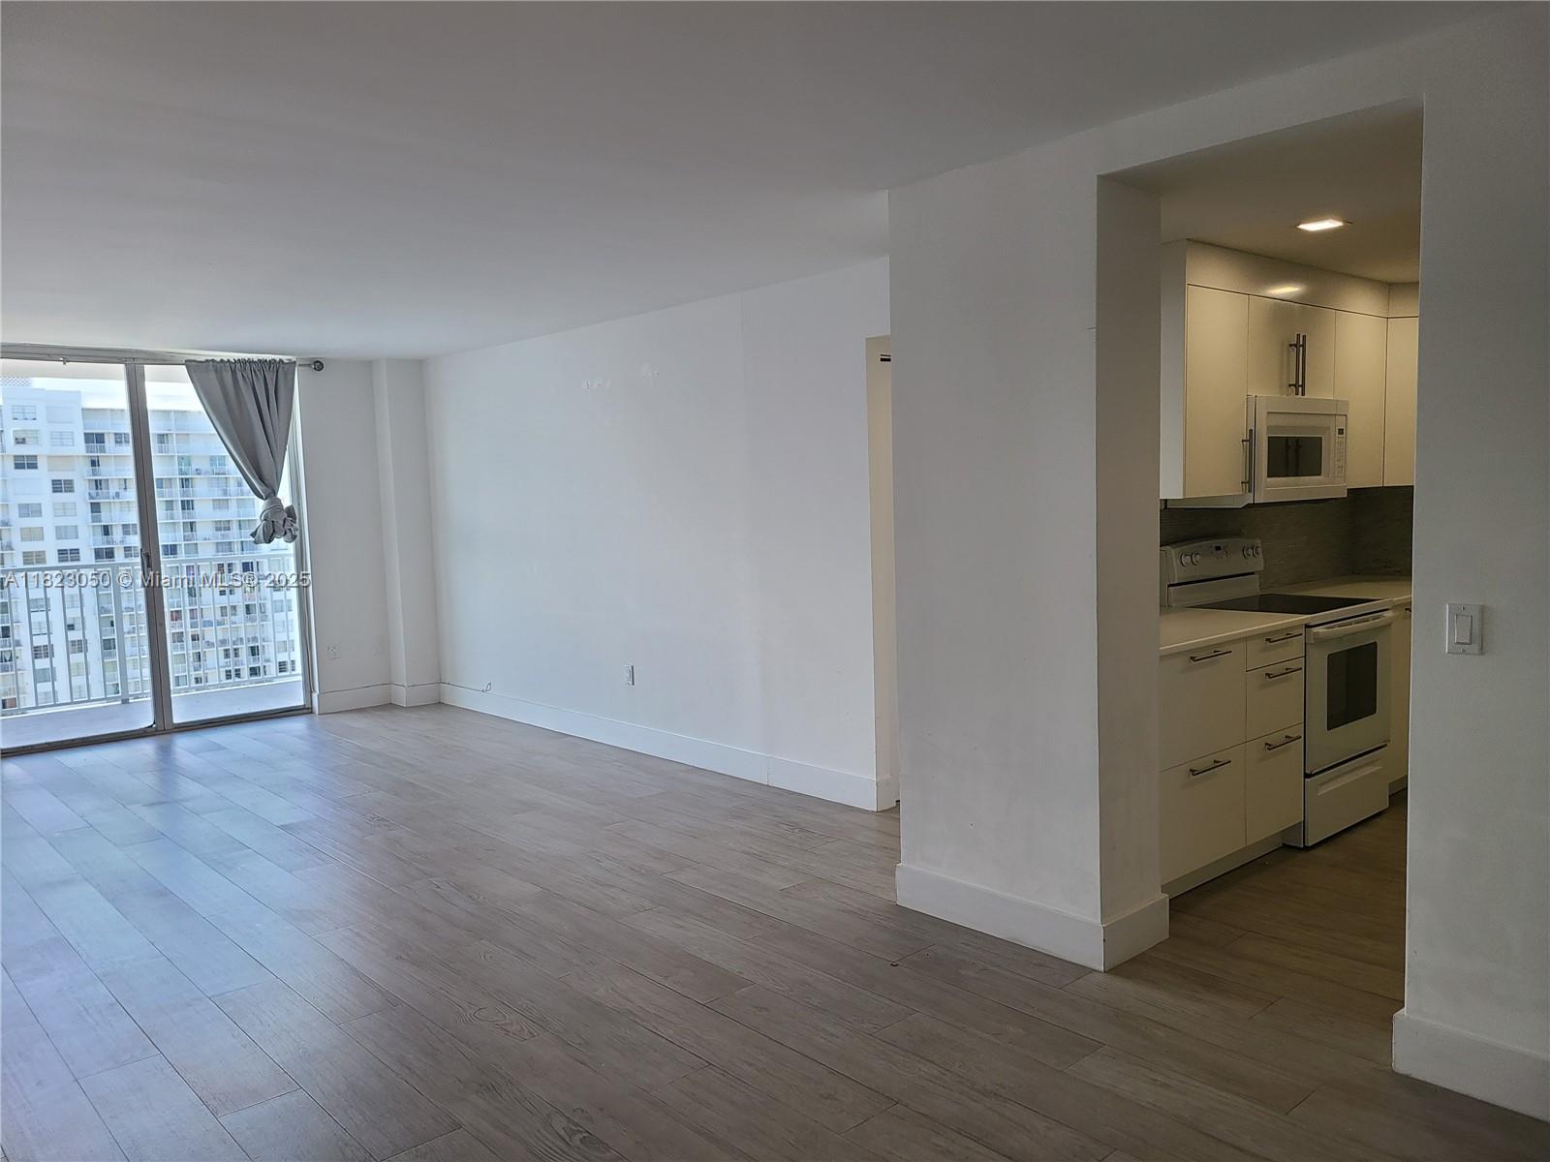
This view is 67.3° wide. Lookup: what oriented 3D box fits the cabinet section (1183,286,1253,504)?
[{"bbox_3d":[1.552,-0.711,4.510,0.470,0.773,0.349,-6,6,-41],"label":"cabinet section"}]

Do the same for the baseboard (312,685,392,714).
[{"bbox_3d":[-2.957,0.834,8.185,0.538,0.136,0.024,-5,6,-42],"label":"baseboard"}]

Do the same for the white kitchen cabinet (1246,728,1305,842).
[{"bbox_3d":[1.657,0.734,4.516,0.449,0.381,0.580,-6,6,-41],"label":"white kitchen cabinet"}]

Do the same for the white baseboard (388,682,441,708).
[{"bbox_3d":[-2.586,0.812,8.365,0.265,0.136,0.228,-5,6,-42],"label":"white baseboard"}]

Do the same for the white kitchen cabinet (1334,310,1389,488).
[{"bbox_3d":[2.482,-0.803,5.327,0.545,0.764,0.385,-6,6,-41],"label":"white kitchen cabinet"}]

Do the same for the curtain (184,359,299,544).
[{"bbox_3d":[-3.415,-0.830,7.558,0.693,1.189,0.120,-5,6,-42],"label":"curtain"}]

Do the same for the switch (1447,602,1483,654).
[{"bbox_3d":[1.568,0.110,2.644,0.014,0.116,0.071,-6,6,-41],"label":"switch"}]

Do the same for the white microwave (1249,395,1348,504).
[{"bbox_3d":[2.007,-0.543,4.864,0.780,0.413,0.428,-6,6,-41],"label":"white microwave"}]

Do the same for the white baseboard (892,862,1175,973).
[{"bbox_3d":[0.833,1.048,3.843,0.369,0.143,0.817,-6,6,-41],"label":"white baseboard"}]

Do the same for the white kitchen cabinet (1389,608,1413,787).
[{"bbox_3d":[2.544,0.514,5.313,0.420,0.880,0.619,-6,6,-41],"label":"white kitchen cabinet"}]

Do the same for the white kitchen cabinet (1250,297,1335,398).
[{"bbox_3d":[1.987,-0.947,4.882,0.762,0.379,0.385,-6,6,-41],"label":"white kitchen cabinet"}]

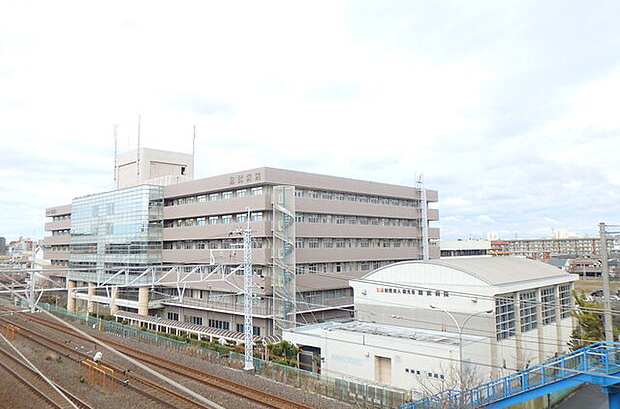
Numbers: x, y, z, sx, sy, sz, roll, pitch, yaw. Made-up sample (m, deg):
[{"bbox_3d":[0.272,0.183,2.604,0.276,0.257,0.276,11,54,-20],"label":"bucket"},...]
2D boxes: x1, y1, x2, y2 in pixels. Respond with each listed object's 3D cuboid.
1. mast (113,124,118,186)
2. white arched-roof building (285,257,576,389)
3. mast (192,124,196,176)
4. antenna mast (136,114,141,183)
[{"bbox_3d":[-40.105,-10.376,103.541,0.650,12.380,0.650,-6,-7,45],"label":"mast"},{"bbox_3d":[14.906,11.862,58.701,22.518,11.210,28.173,-6,-7,45],"label":"white arched-roof building"},{"bbox_3d":[-23.781,-11.011,103.257,0.450,11.001,0.450,-6,-7,45],"label":"mast"},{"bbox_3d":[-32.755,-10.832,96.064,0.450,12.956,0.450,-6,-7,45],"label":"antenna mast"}]

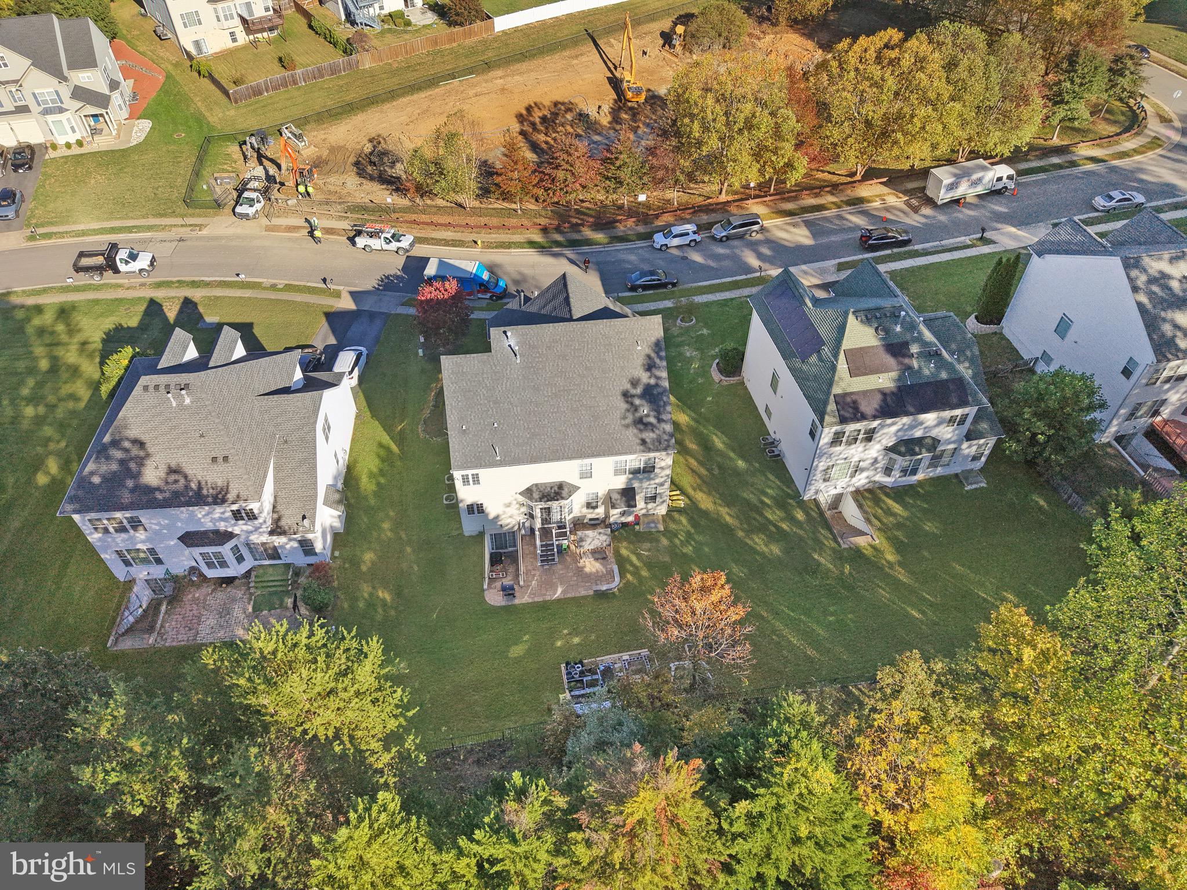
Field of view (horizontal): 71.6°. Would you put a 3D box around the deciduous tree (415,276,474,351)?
[{"bbox_3d":[-12.380,-10.606,67.825,4.900,6.600,4.900,0,47,0],"label":"deciduous tree"}]

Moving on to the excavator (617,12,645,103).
[{"bbox_3d":[4.410,-49.655,105.126,3.100,8.200,11.000,-7,46,-7],"label":"excavator"}]

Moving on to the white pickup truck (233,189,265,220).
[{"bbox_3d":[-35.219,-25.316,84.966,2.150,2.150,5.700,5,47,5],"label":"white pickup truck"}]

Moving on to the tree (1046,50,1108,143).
[{"bbox_3d":[50.001,-36.398,85.314,5.200,9.600,5.200,0,45,0],"label":"tree"}]

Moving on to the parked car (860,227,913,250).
[{"bbox_3d":[27.687,-19.624,77.918,4.600,1.500,1.820,-13,47,-5],"label":"parked car"}]

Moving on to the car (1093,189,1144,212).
[{"bbox_3d":[50.490,-23.527,79.213,4.850,1.450,1.820,-10,47,-10],"label":"car"}]

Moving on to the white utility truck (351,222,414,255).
[{"bbox_3d":[-21.037,-20.622,82.406,6.050,2.250,2.000,8,46,10],"label":"white utility truck"}]

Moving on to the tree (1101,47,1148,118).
[{"bbox_3d":[57.767,-39.337,89.872,4.300,7.240,4.300,0,46,0],"label":"tree"}]

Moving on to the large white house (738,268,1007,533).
[{"bbox_3d":[19.257,-5.271,56.213,13.600,10.600,16.200,-8,46,-7],"label":"large white house"}]

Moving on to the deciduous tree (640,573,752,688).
[{"bbox_3d":[5.933,11.426,46.370,6.200,9.800,6.200,0,47,0],"label":"deciduous tree"}]

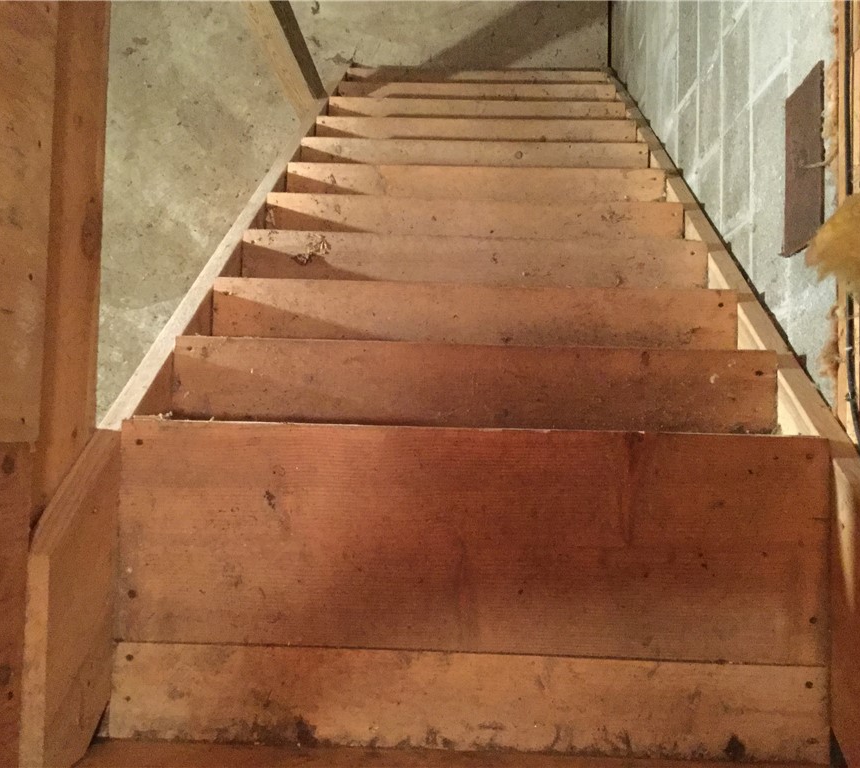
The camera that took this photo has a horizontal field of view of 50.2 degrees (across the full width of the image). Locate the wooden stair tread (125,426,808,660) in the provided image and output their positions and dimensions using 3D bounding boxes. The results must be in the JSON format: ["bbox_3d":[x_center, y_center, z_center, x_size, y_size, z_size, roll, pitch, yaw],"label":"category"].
[{"bbox_3d":[0.050,0.203,1.202,0.912,0.038,0.286,1,87,2],"label":"wooden stair tread"}]

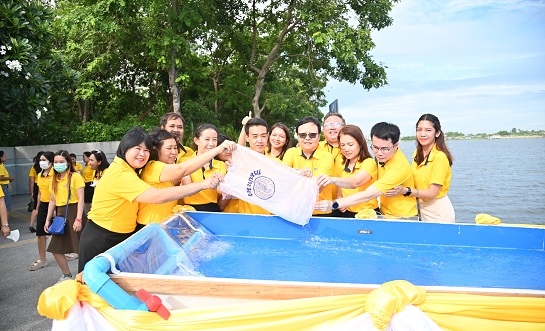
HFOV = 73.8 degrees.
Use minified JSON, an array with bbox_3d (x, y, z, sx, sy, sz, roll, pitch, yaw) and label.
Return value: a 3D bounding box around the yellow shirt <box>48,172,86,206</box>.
[{"bbox_3d":[-2.461,0.276,4.360,0.430,0.450,0.250,-1,3,9],"label":"yellow shirt"}]

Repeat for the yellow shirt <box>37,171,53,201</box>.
[{"bbox_3d":[-3.043,0.285,4.930,0.410,0.460,0.240,0,4,24],"label":"yellow shirt"}]

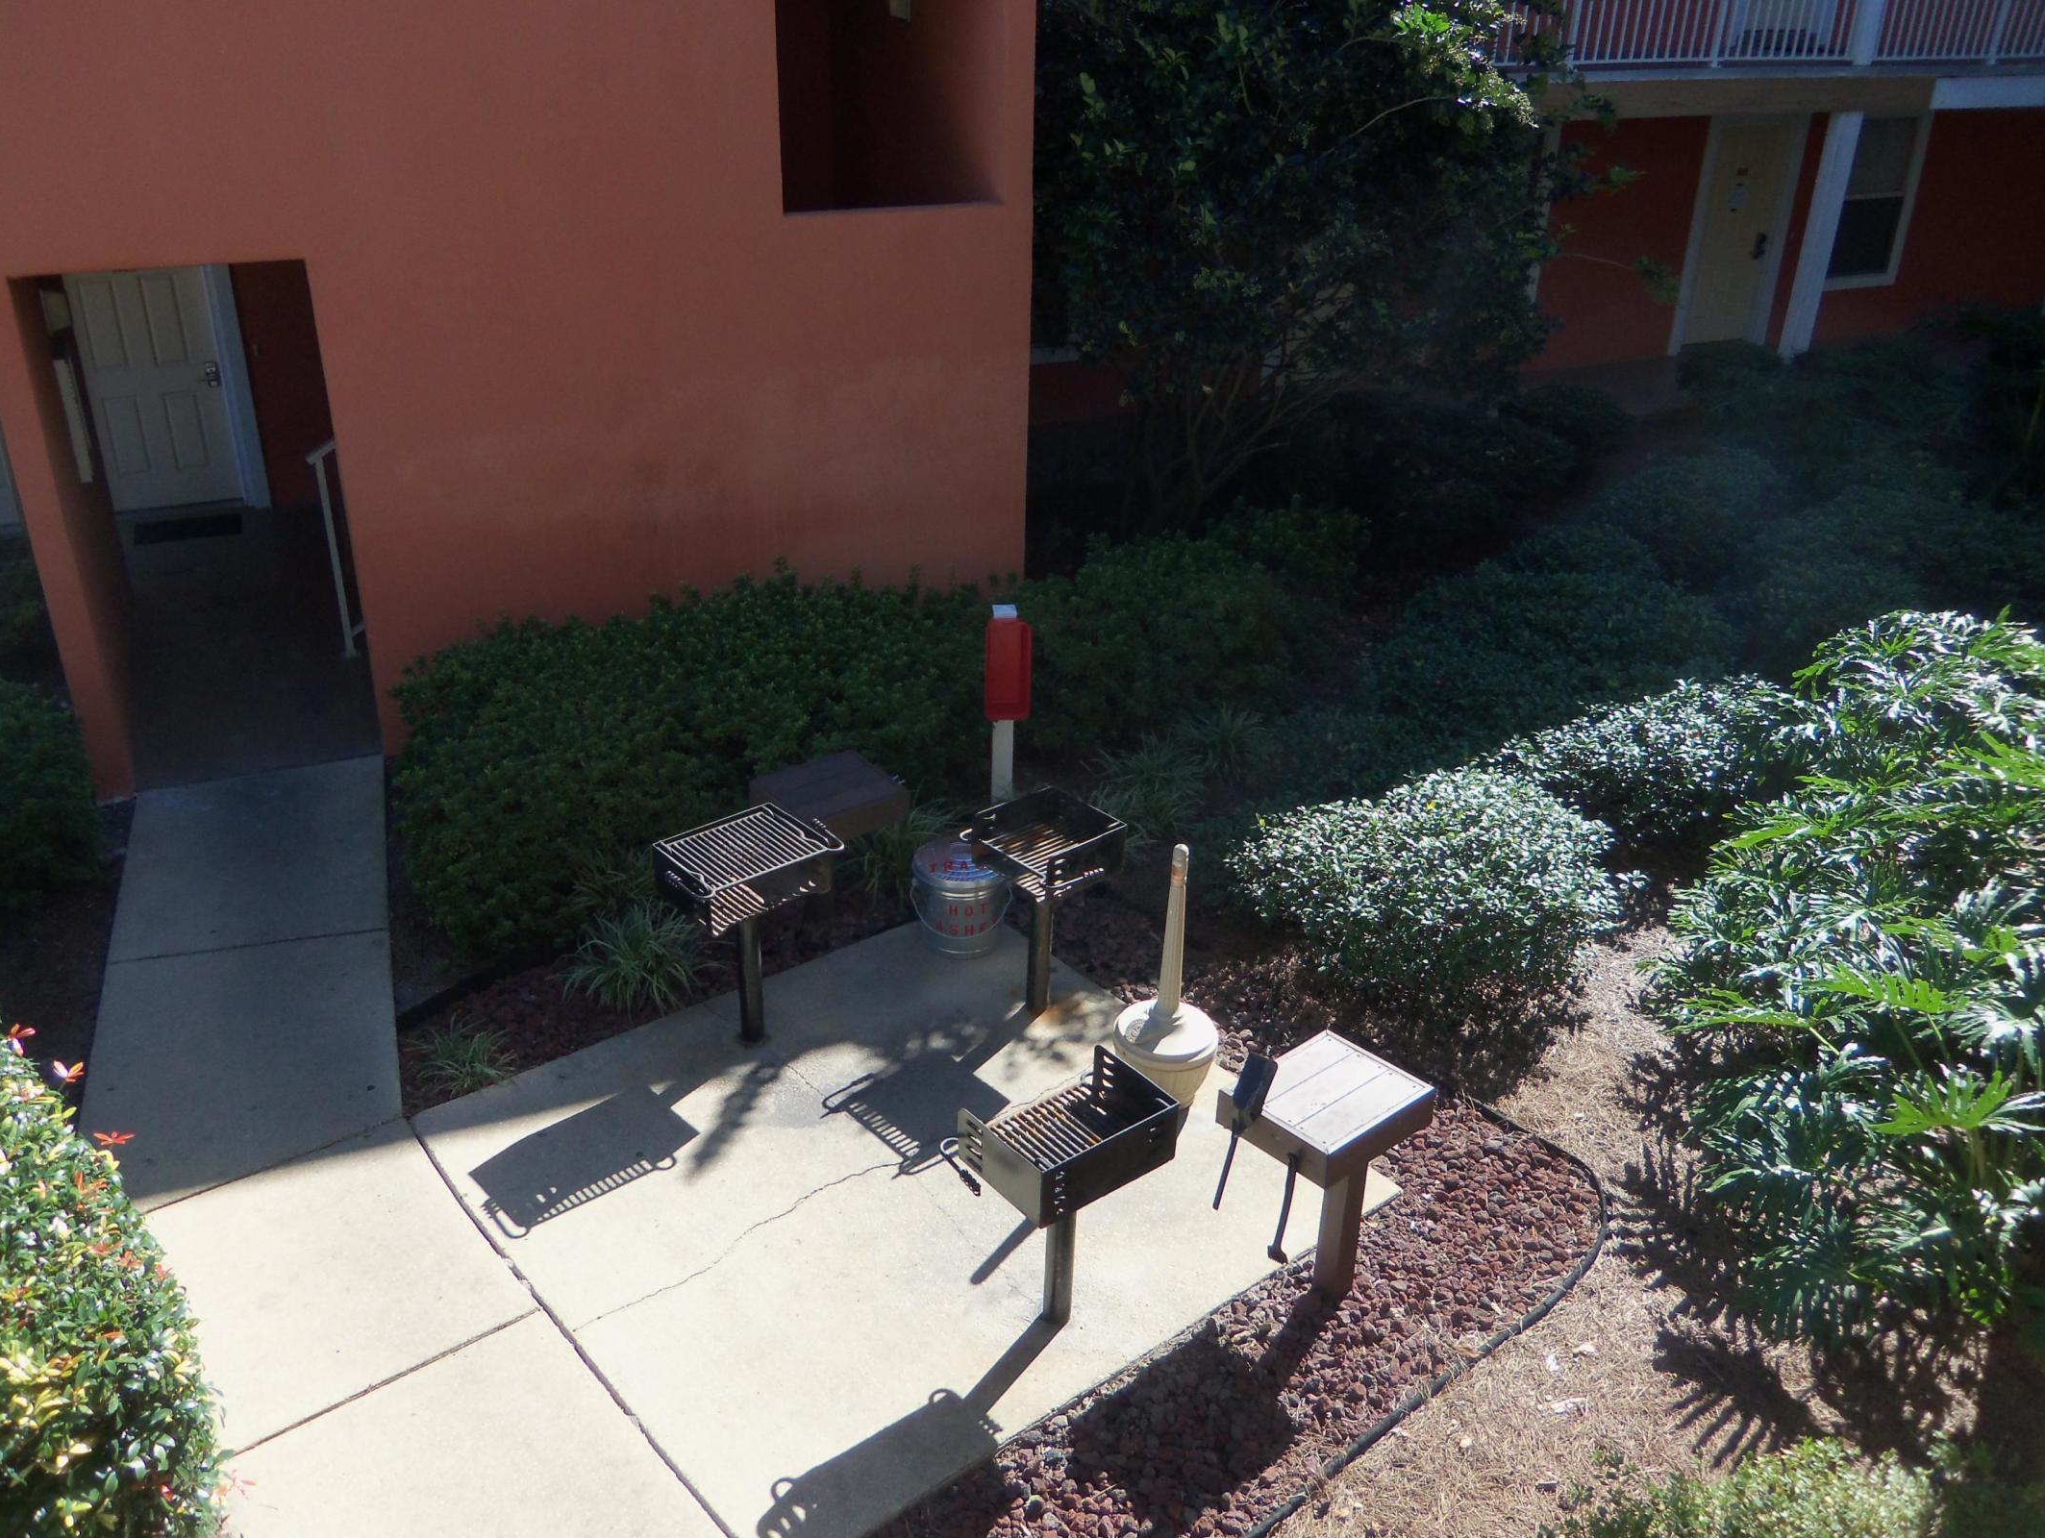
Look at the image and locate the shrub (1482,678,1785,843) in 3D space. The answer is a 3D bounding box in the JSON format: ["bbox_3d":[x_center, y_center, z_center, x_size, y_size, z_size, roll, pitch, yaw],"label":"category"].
[{"bbox_3d":[2.990,-0.030,8.130,1.410,0.660,1.150,1,25,0],"label":"shrub"}]

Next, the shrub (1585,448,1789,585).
[{"bbox_3d":[4.300,-1.620,10.760,1.180,0.840,1.060,1,25,0],"label":"shrub"}]

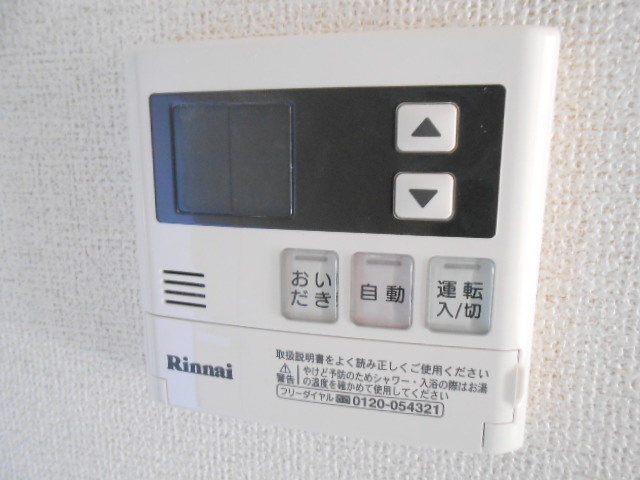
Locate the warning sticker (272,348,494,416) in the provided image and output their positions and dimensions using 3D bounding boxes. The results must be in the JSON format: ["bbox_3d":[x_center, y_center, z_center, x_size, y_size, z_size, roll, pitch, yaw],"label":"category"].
[{"bbox_3d":[0.018,0.045,0.148,0.065,0.017,0.001,3,11,13],"label":"warning sticker"}]

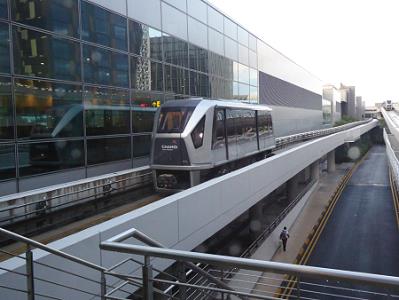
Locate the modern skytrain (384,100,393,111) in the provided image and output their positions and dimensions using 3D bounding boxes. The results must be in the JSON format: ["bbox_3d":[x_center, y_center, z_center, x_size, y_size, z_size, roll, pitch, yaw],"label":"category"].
[{"bbox_3d":[70.746,-16.675,147.000,2.690,3.750,11.800,1,6,25],"label":"modern skytrain"}]

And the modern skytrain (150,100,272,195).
[{"bbox_3d":[1.390,-0.680,20.800,2.690,3.780,11.800,0,5,23],"label":"modern skytrain"}]

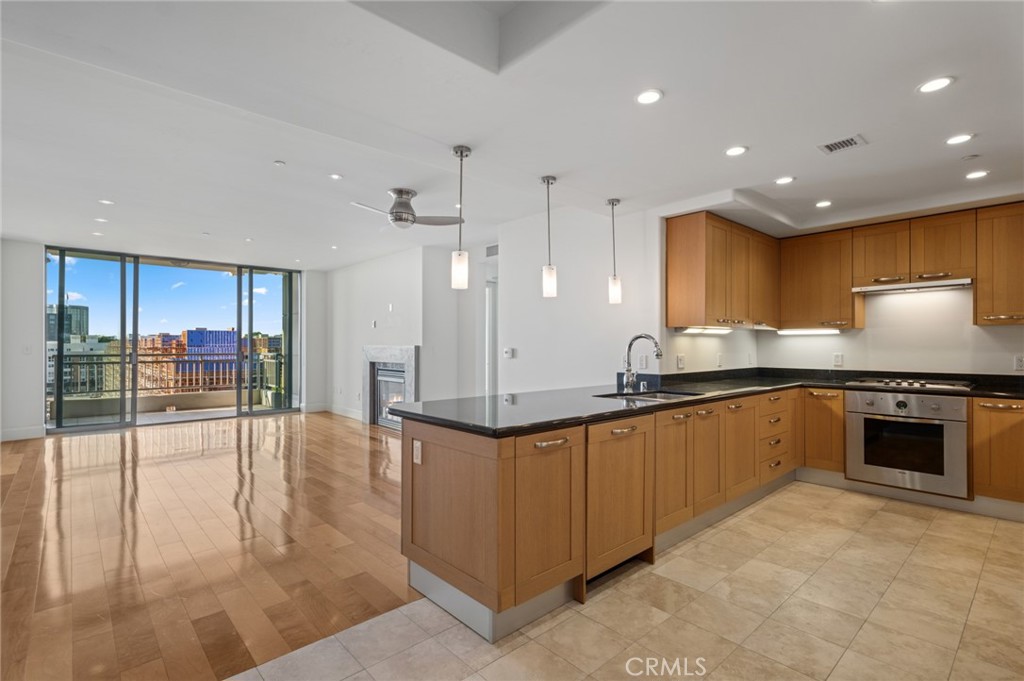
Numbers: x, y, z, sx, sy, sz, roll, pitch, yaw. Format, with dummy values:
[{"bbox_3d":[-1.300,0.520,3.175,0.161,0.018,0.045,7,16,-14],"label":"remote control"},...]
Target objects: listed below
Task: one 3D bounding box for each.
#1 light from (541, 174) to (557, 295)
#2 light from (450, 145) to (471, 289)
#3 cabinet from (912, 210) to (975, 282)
[{"bbox_3d":[0.256,-0.723,3.399,0.108,0.836,0.108,0,-1,0],"label":"light"},{"bbox_3d":[-0.302,-0.728,2.874,0.108,0.839,0.108,0,-1,0],"label":"light"},{"bbox_3d":[3.612,-0.755,4.031,0.325,0.531,0.402,1,-1,-42],"label":"cabinet"}]

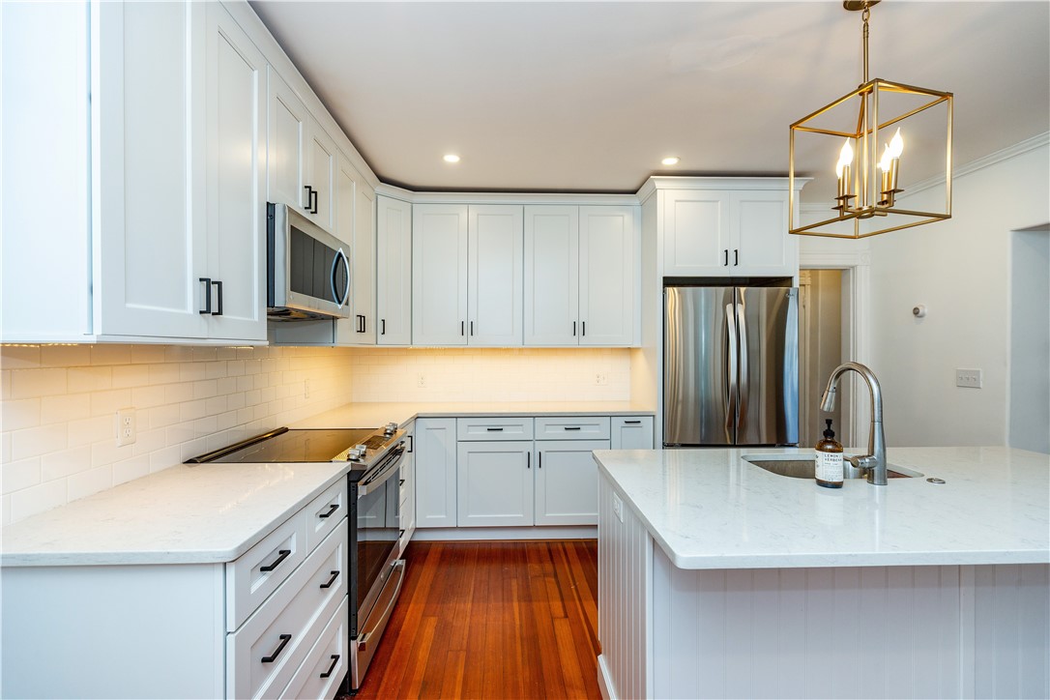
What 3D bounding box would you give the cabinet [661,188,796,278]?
[{"bbox_3d":[1.406,-0.807,3.562,0.933,0.613,0.655,0,0,-2],"label":"cabinet"}]

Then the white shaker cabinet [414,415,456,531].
[{"bbox_3d":[-0.625,0.850,3.536,0.285,0.764,0.615,0,0,-2],"label":"white shaker cabinet"}]

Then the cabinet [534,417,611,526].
[{"bbox_3d":[0.324,0.850,3.575,0.539,0.766,0.615,0,0,-2],"label":"cabinet"}]

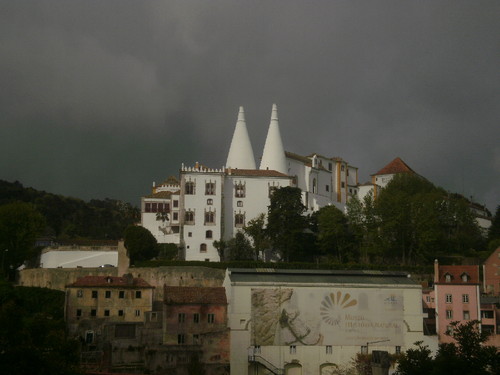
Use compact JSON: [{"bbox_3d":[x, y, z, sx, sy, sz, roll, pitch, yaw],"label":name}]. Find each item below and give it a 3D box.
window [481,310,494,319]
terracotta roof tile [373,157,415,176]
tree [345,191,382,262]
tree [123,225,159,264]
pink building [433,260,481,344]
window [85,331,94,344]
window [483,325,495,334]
[{"bbox_3d":[44.222,23.655,137.000,2.400,1.400,0.300,1,-11,-5],"label":"window"},{"bbox_3d":[52.479,-7.747,263.000,14.000,5.600,14.000,-4,-12,22],"label":"terracotta roof tile"},{"bbox_3d":[25.178,8.796,162.000,7.600,15.500,7.600,0,-11,0],"label":"tree"},{"bbox_3d":[-23.782,12.380,160.000,7.400,8.500,7.400,0,-11,0],"label":"tree"},{"bbox_3d":[38.868,22.264,139.000,8.000,16.000,8.000,0,-11,2],"label":"pink building"},{"bbox_3d":[-25.845,24.262,119.000,1.450,2.100,0.300,1,-11,-4],"label":"window"},{"bbox_3d":[44.390,26.444,137.000,2.300,1.600,0.300,1,-11,-5],"label":"window"}]

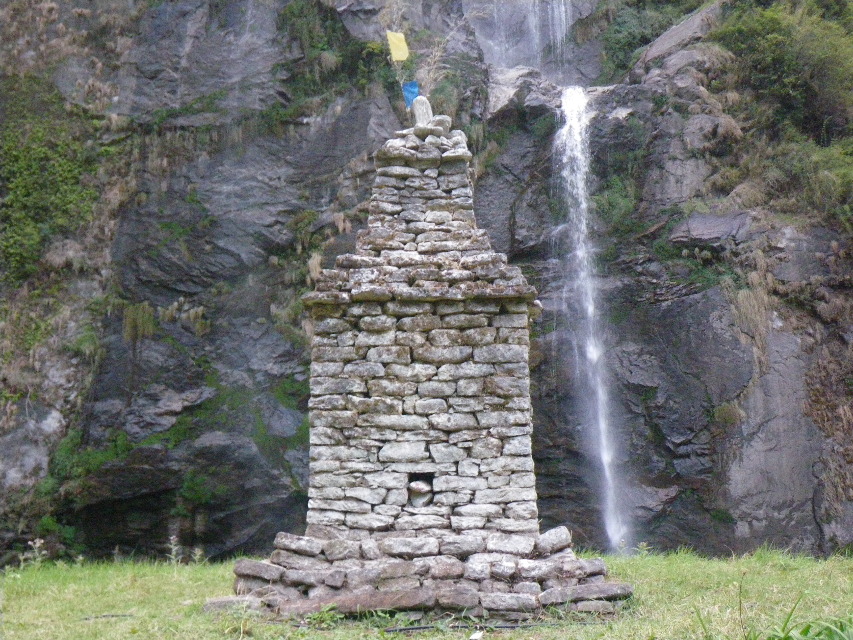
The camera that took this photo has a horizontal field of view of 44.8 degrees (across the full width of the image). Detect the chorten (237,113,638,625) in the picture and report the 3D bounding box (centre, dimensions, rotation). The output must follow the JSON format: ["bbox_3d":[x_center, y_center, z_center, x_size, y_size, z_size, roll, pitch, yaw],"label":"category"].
[{"bbox_3d":[0.030,0.116,8.410,2.950,3.900,2.800,0,-4,0],"label":"chorten"}]

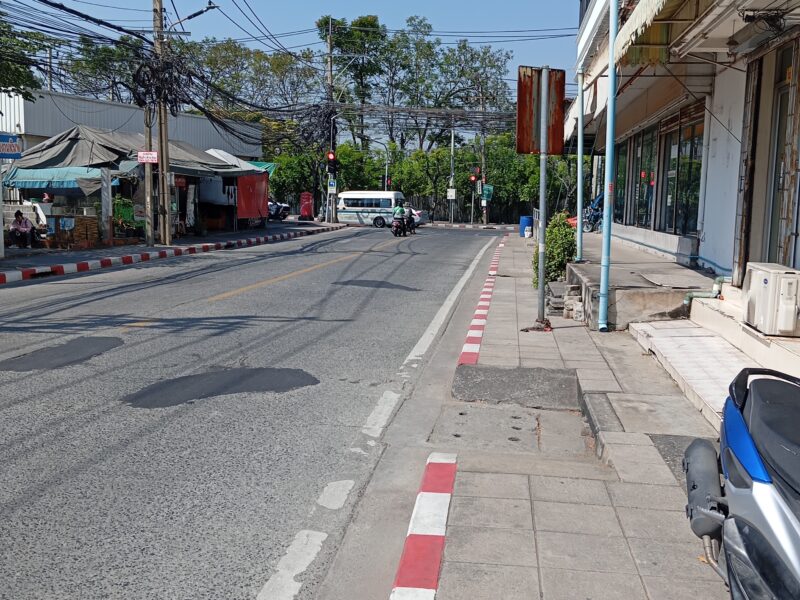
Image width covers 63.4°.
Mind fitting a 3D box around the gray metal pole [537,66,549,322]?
[{"bbox_3d":[1.764,-1.252,7.950,0.085,3.120,0.085,-1,9,0],"label":"gray metal pole"}]

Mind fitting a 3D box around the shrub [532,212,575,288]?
[{"bbox_3d":[2.889,-0.978,12.100,0.780,1.330,0.900,2,9,10],"label":"shrub"}]

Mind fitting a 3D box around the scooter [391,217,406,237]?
[{"bbox_3d":[-0.047,-3.583,30.700,0.700,1.120,1.900,2,9,10],"label":"scooter"}]

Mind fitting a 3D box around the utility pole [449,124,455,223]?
[{"bbox_3d":[3.534,-8.688,44.400,0.200,6.750,0.200,0,9,0],"label":"utility pole"}]

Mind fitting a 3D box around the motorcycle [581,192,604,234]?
[{"bbox_3d":[7.312,-3.092,23.600,1.900,1.200,0.750,-6,11,-36],"label":"motorcycle"}]

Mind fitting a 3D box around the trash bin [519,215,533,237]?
[{"bbox_3d":[5.549,-3.279,28.500,0.590,0.930,0.590,0,9,0],"label":"trash bin"}]

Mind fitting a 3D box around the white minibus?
[{"bbox_3d":[-2.154,-5.849,41.600,5.300,2.280,1.880,4,10,24],"label":"white minibus"}]

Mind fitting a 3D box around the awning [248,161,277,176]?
[{"bbox_3d":[-8.016,-7.678,38.000,1.800,0.900,2.400,2,9,12],"label":"awning"}]

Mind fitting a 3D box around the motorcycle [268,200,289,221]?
[{"bbox_3d":[-7.634,-5.423,40.000,1.900,1.180,0.720,1,9,6],"label":"motorcycle"}]

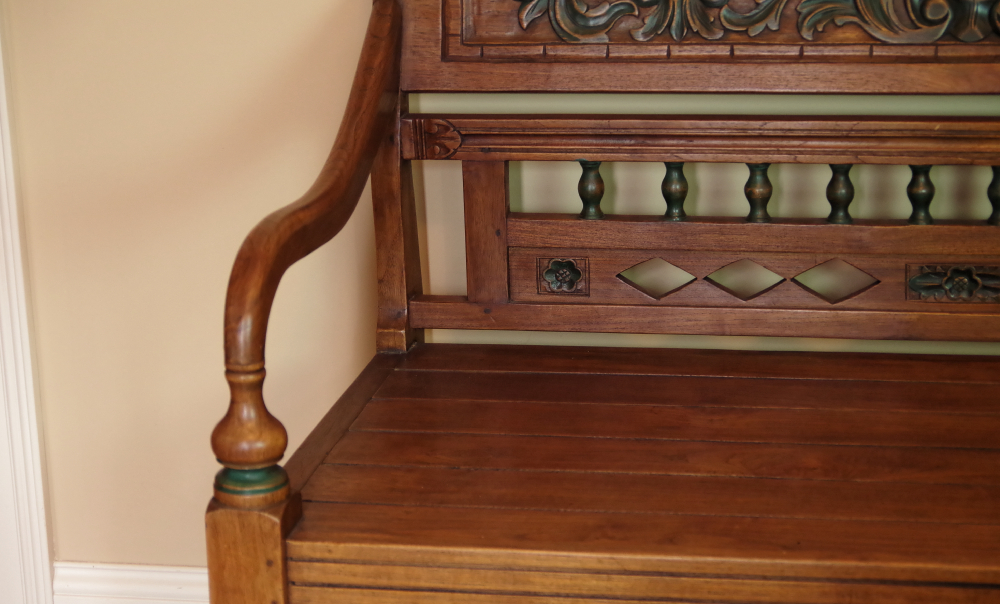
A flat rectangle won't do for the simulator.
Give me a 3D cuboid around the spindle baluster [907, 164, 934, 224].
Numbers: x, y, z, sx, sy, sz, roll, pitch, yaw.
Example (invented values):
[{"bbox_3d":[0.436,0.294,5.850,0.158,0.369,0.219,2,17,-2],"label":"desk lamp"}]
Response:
[{"bbox_3d":[0.409,-0.106,2.421,0.027,0.060,0.027,1,15,10],"label":"spindle baluster"}]

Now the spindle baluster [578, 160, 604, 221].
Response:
[{"bbox_3d":[0.091,-0.113,2.478,0.027,0.059,0.027,1,15,10],"label":"spindle baluster"}]

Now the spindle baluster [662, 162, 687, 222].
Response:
[{"bbox_3d":[0.173,-0.111,2.463,0.027,0.060,0.027,1,15,10],"label":"spindle baluster"}]

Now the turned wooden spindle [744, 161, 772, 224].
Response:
[{"bbox_3d":[0.254,-0.110,2.449,0.027,0.060,0.027,1,15,10],"label":"turned wooden spindle"}]

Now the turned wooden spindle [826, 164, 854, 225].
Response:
[{"bbox_3d":[0.333,-0.107,2.435,0.027,0.060,0.027,1,15,10],"label":"turned wooden spindle"}]

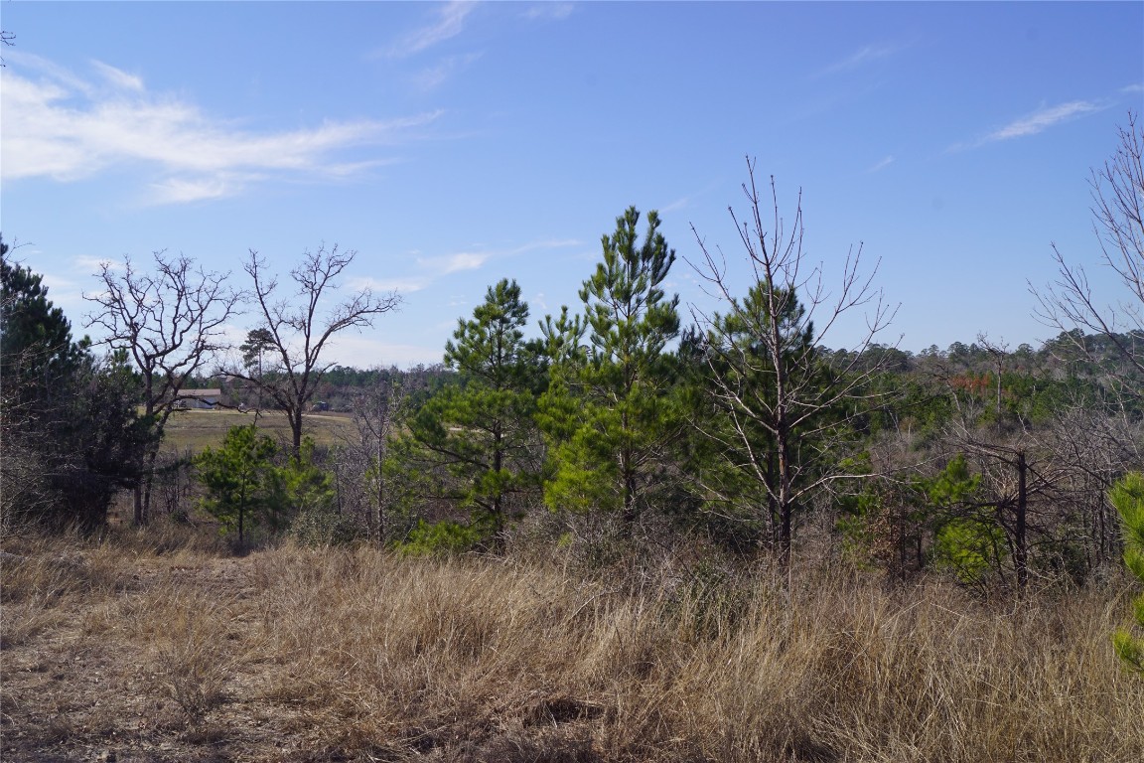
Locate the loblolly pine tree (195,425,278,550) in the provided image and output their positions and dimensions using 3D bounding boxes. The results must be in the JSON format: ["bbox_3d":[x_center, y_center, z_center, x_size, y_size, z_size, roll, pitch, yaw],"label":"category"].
[{"bbox_3d":[-4.732,1.484,16.200,1.190,1.750,1.200,0,0,0],"label":"loblolly pine tree"}]

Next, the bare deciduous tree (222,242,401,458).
[{"bbox_3d":[-7.535,-0.201,33.000,5.080,7.460,4.700,0,0,0],"label":"bare deciduous tree"}]

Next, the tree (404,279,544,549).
[{"bbox_3d":[-1.411,0.487,16.500,1.990,3.900,2.000,0,0,0],"label":"tree"}]

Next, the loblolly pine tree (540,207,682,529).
[{"bbox_3d":[0.570,-0.091,16.200,1.980,4.710,2.100,0,0,0],"label":"loblolly pine tree"}]

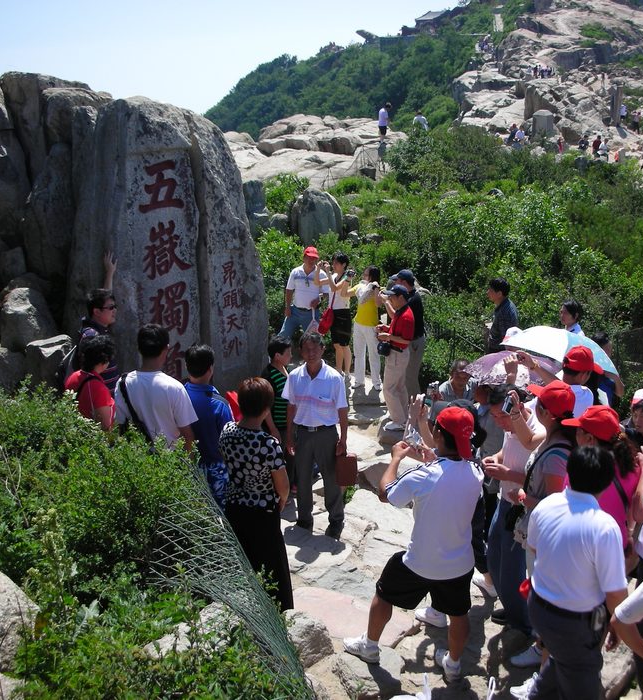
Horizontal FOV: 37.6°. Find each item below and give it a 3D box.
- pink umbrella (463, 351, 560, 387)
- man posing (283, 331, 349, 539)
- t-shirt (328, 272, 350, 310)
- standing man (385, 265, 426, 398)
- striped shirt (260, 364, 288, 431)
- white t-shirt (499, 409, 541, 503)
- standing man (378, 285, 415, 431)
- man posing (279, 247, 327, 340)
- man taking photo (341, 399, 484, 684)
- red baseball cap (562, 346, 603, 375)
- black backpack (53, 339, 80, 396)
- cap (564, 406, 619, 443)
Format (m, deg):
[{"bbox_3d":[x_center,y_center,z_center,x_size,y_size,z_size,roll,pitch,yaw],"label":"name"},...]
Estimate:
[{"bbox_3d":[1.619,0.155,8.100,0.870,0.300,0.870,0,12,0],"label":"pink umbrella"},{"bbox_3d":[-0.039,0.678,7.408,0.580,1.690,0.320,-2,14,-7],"label":"man posing"},{"bbox_3d":[0.209,-0.719,11.600,0.280,0.500,0.420,-4,15,-17],"label":"t-shirt"},{"bbox_3d":[1.015,-0.123,11.403,0.480,1.740,0.520,8,16,29],"label":"standing man"},{"bbox_3d":[-0.358,0.385,7.800,0.270,0.600,0.420,2,12,11],"label":"striped shirt"},{"bbox_3d":[1.338,0.699,6.250,0.300,0.660,0.500,-4,15,-14],"label":"white t-shirt"},{"bbox_3d":[0.841,0.078,10.700,0.420,1.680,0.500,-1,12,-3],"label":"standing man"},{"bbox_3d":[-0.198,-0.431,11.698,0.580,1.710,0.360,-2,14,-8],"label":"man posing"},{"bbox_3d":[0.525,1.114,5.272,0.680,1.660,0.660,-7,16,-26],"label":"man taking photo"},{"bbox_3d":[1.727,0.069,6.250,0.270,0.140,0.180,8,9,-16],"label":"red baseball cap"},{"bbox_3d":[-1.736,0.180,6.600,0.210,0.460,0.300,-5,13,-21],"label":"black backpack"},{"bbox_3d":[1.374,0.371,4.800,0.280,0.140,0.180,19,19,24],"label":"cap"}]

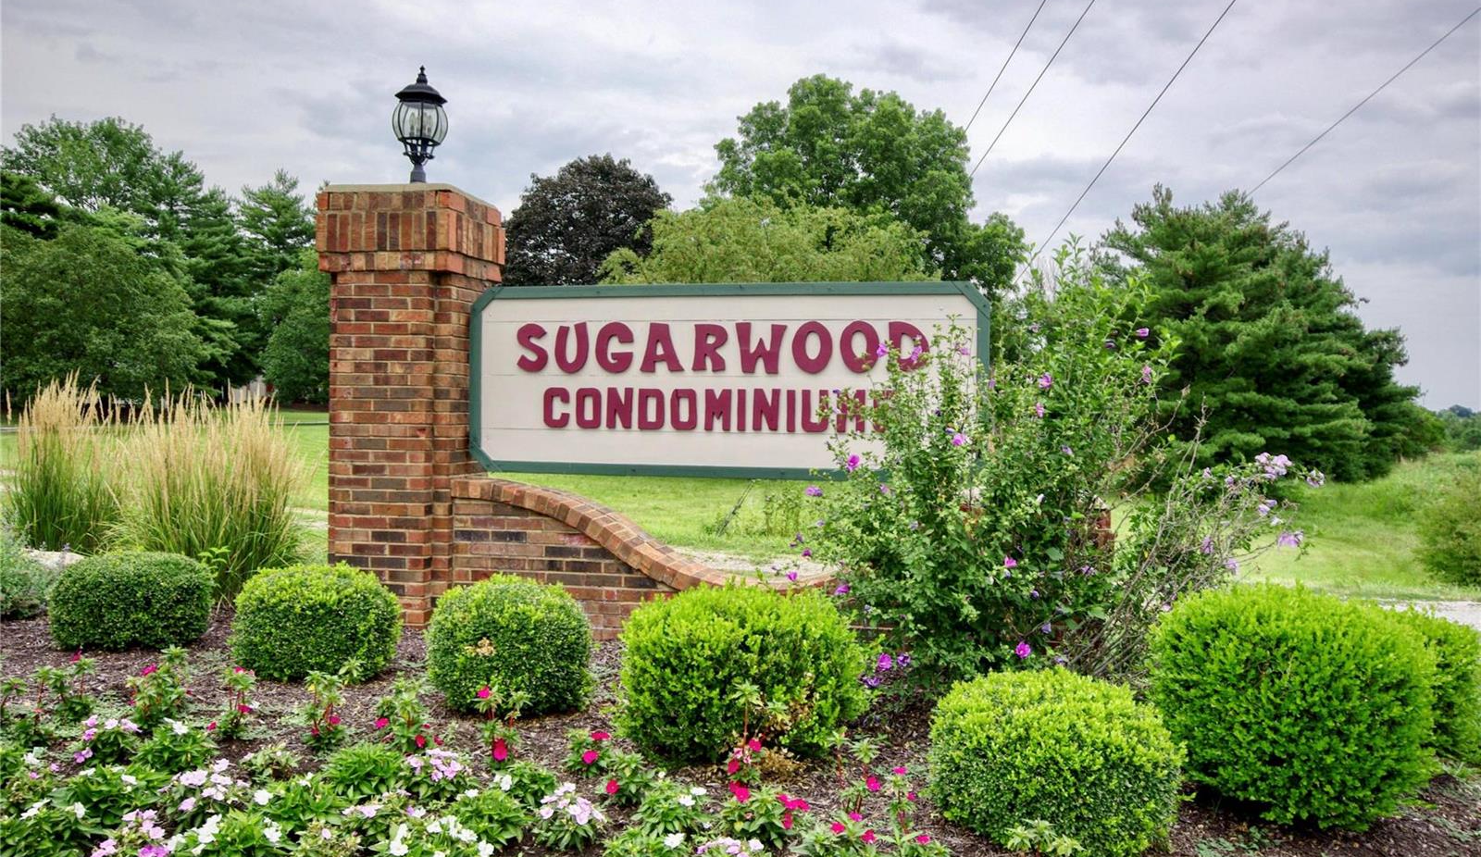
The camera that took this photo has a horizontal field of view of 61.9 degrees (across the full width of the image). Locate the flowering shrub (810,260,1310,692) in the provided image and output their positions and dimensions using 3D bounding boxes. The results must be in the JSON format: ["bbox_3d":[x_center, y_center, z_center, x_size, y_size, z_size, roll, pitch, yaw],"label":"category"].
[{"bbox_3d":[1.316,0.244,5.100,2.050,1.940,1.600,1,1,14],"label":"flowering shrub"}]

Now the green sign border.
[{"bbox_3d":[-0.113,-0.239,6.330,2.735,0.987,0.080,1,1,13],"label":"green sign border"}]

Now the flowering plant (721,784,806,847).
[{"bbox_3d":[0.065,1.093,3.490,0.245,0.173,0.245,1,1,0],"label":"flowering plant"}]

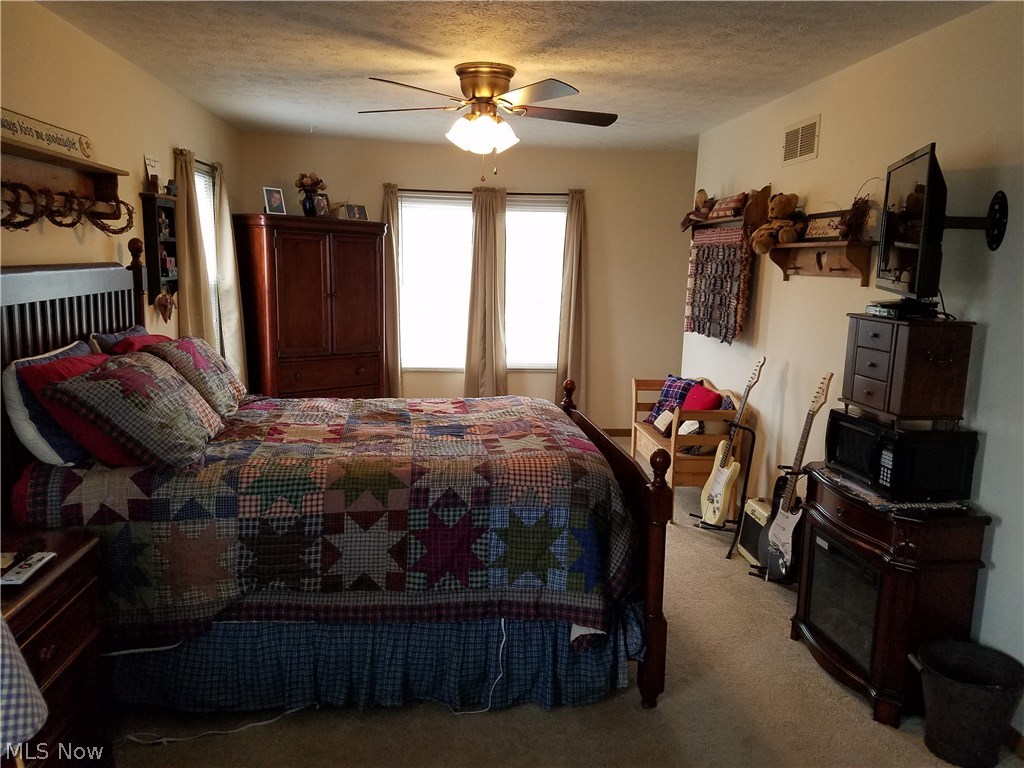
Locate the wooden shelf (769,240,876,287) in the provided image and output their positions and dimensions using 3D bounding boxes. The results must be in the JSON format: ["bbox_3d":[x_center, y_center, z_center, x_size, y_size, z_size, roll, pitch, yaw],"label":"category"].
[{"bbox_3d":[1.439,-0.577,3.649,0.128,0.202,0.835,0,10,-6],"label":"wooden shelf"}]

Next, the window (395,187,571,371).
[{"bbox_3d":[-0.239,-0.824,6.444,1.415,1.460,0.100,0,10,-6],"label":"window"}]

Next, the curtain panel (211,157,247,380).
[{"bbox_3d":[-1.919,-0.456,5.220,0.138,2.035,0.395,1,10,-6],"label":"curtain panel"}]

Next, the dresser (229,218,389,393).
[{"bbox_3d":[-1.449,-0.297,5.544,0.935,1.732,0.543,-6,12,-39],"label":"dresser"}]

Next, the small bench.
[{"bbox_3d":[1.124,0.369,5.070,0.443,0.767,1.055,0,10,-6],"label":"small bench"}]

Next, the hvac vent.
[{"bbox_3d":[1.475,-1.241,3.948,0.020,0.207,0.385,1,10,-6],"label":"hvac vent"}]

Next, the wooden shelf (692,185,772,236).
[{"bbox_3d":[1.330,-1.039,4.749,0.148,0.291,0.889,1,10,-6],"label":"wooden shelf"}]

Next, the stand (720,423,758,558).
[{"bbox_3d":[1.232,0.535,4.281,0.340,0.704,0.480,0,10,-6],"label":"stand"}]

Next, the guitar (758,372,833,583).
[{"bbox_3d":[1.320,0.431,3.530,0.075,0.985,0.325,12,7,-11],"label":"guitar"}]

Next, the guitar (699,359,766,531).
[{"bbox_3d":[1.255,0.319,4.273,0.075,0.985,0.325,18,1,-12],"label":"guitar"}]

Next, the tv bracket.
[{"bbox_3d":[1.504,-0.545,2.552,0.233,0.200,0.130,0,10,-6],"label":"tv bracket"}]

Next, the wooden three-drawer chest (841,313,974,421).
[{"bbox_3d":[1.389,-0.053,2.736,0.247,0.360,0.349,0,10,-9],"label":"wooden three-drawer chest"}]

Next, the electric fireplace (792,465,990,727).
[{"bbox_3d":[1.333,0.738,2.860,0.346,0.728,0.687,0,10,-8],"label":"electric fireplace"}]

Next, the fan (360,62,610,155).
[{"bbox_3d":[-0.130,-1.318,3.727,1.294,0.405,1.294,1,10,-6],"label":"fan"}]

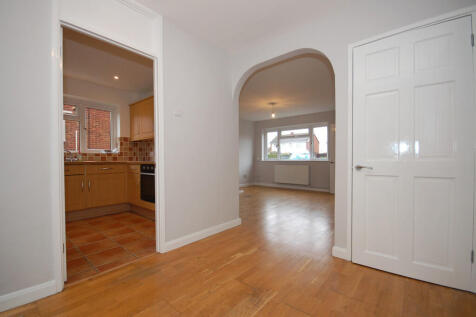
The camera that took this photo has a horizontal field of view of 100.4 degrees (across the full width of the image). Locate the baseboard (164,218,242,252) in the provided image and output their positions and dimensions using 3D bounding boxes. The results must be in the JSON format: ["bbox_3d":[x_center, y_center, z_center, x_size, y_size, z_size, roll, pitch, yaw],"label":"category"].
[{"bbox_3d":[-0.350,0.918,2.480,0.022,0.094,1.200,0,0,43],"label":"baseboard"}]

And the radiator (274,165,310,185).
[{"bbox_3d":[1.785,0.530,6.580,1.190,0.585,0.100,0,0,39],"label":"radiator"}]

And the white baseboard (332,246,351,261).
[{"bbox_3d":[0.996,0.917,1.915,0.145,0.094,0.022,0,0,40],"label":"white baseboard"}]

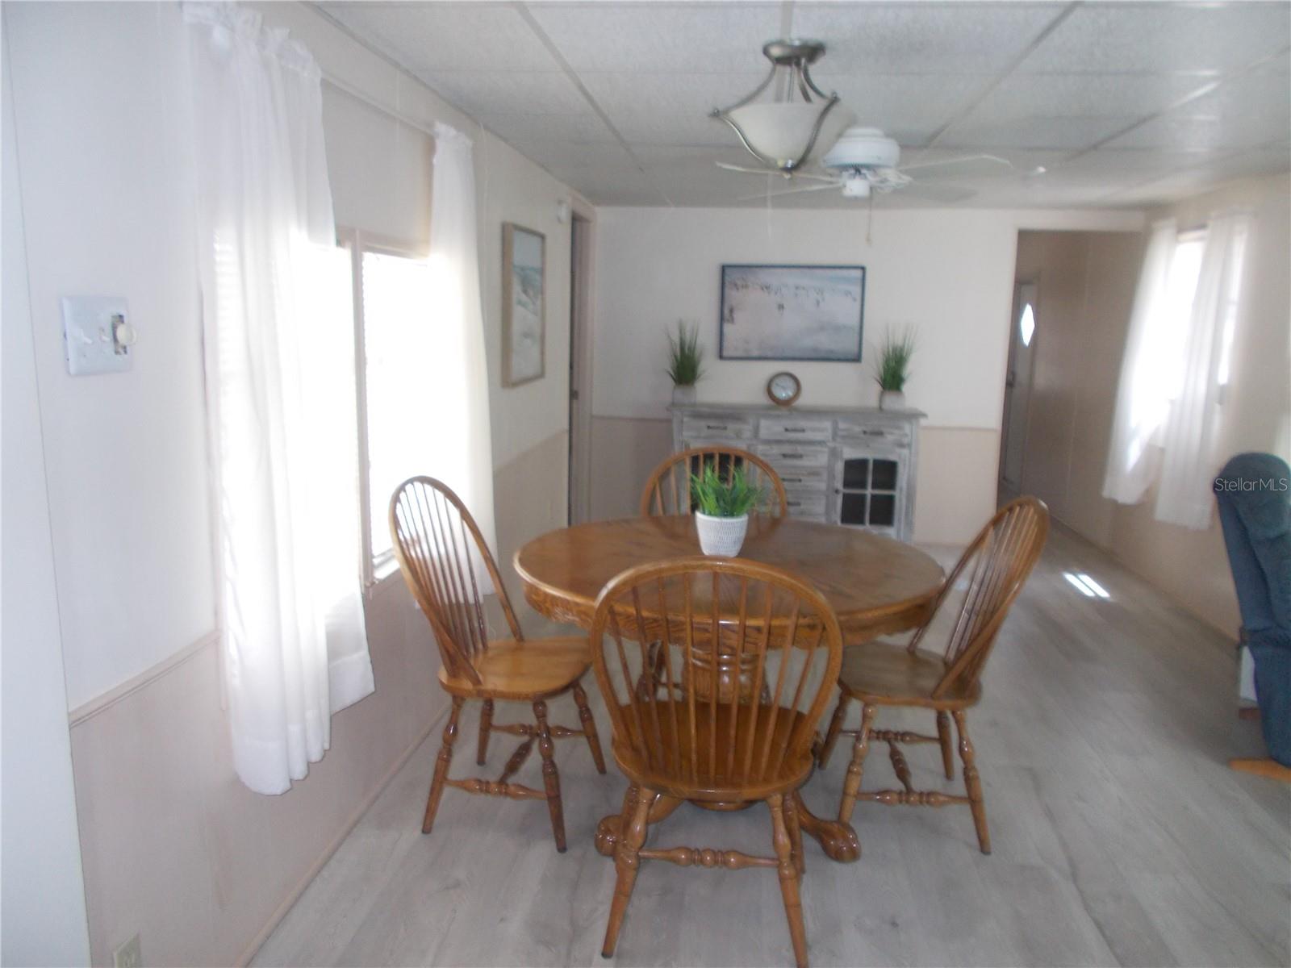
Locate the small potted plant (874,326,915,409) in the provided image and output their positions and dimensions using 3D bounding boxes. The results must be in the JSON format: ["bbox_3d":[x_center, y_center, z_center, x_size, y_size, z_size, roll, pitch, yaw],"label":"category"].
[{"bbox_3d":[1.551,-0.714,6.017,0.245,0.520,0.220,2,10,6],"label":"small potted plant"}]

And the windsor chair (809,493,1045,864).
[{"bbox_3d":[0.833,0.498,2.848,0.573,0.980,0.529,2,10,4],"label":"windsor chair"}]

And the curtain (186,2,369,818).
[{"bbox_3d":[-0.774,-0.154,2.196,0.145,1.588,0.609,2,10,6],"label":"curtain"}]

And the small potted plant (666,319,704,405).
[{"bbox_3d":[0.254,-0.777,6.145,0.235,0.535,0.210,2,10,6],"label":"small potted plant"}]

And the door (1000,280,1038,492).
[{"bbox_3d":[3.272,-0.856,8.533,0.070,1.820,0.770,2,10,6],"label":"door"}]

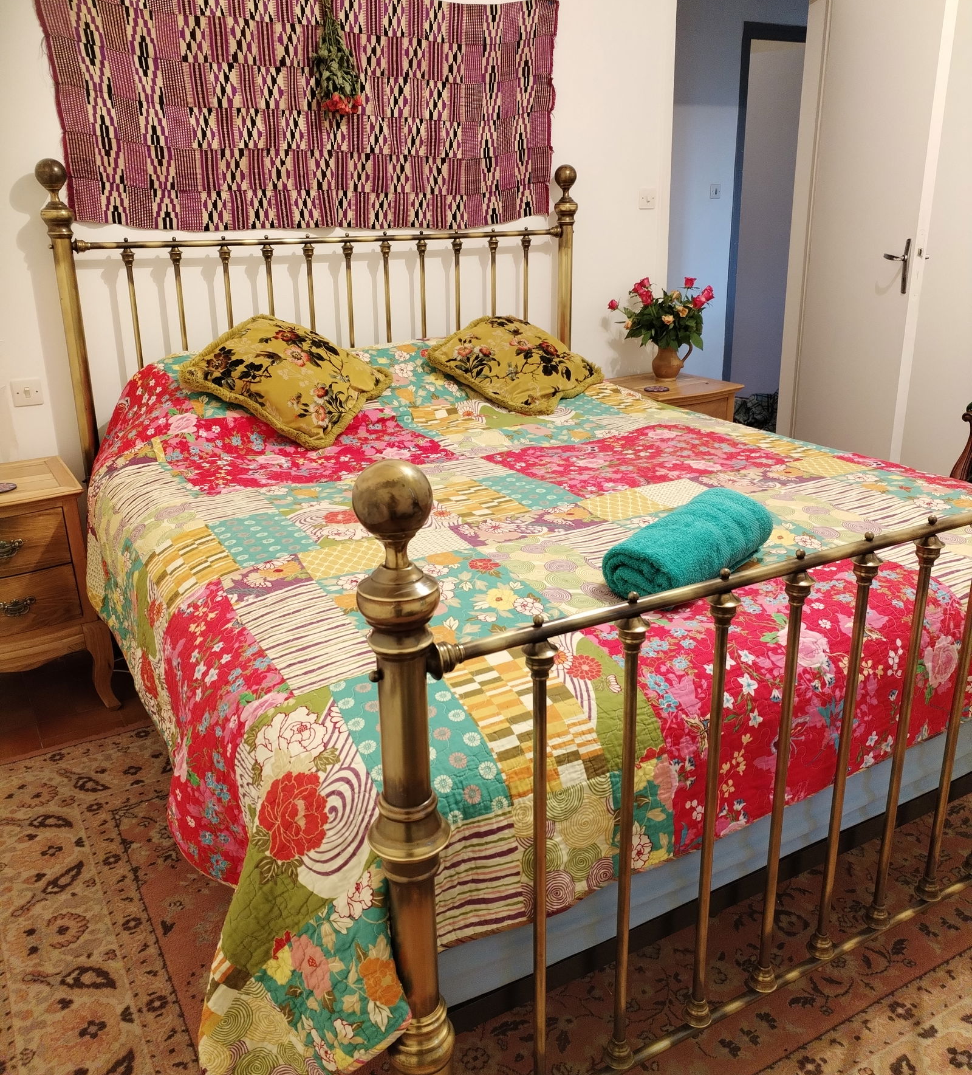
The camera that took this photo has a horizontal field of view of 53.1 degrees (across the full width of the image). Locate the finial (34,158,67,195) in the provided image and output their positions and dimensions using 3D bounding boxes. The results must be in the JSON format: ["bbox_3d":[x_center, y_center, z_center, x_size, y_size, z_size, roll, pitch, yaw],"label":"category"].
[{"bbox_3d":[-1.170,-0.969,2.619,0.077,0.098,0.077,-11,21,-28],"label":"finial"}]

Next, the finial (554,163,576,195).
[{"bbox_3d":[0.279,-1.249,3.395,0.077,0.098,0.077,-1,18,0],"label":"finial"}]

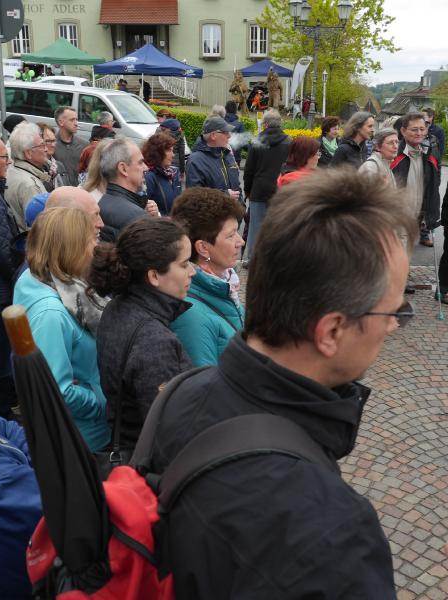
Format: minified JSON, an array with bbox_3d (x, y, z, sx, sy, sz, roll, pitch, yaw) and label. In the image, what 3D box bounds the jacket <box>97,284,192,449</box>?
[{"bbox_3d":[-0.247,0.228,2.014,0.290,0.620,0.430,-5,18,-17],"label":"jacket"}]

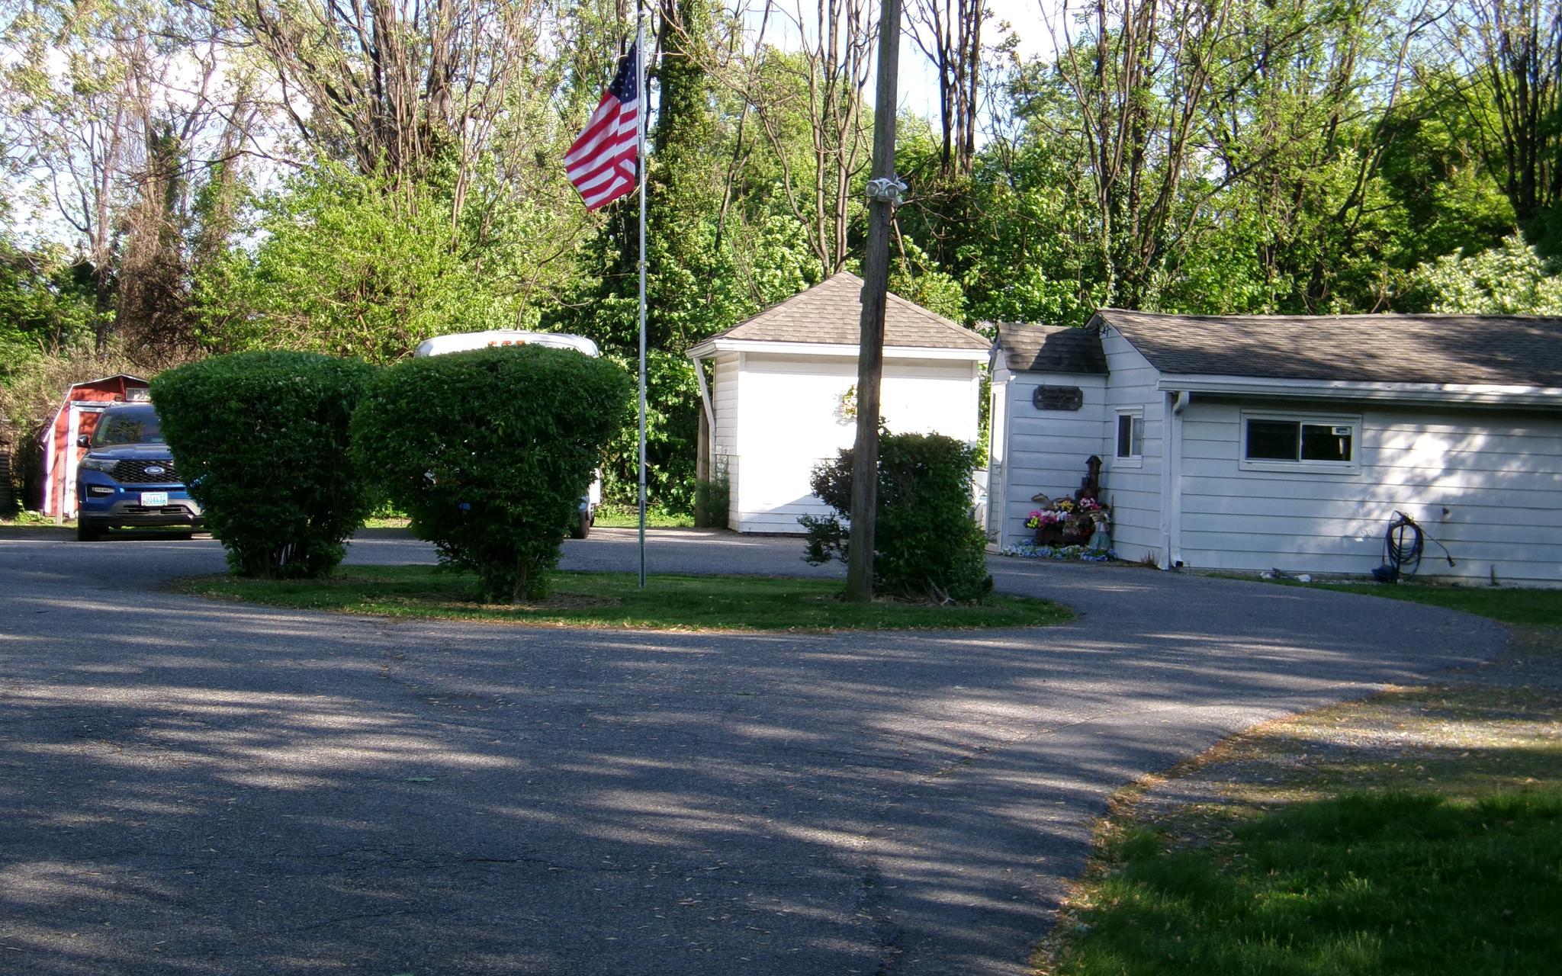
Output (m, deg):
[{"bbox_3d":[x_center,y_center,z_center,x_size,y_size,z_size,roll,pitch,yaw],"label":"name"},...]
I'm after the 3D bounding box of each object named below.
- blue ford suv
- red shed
[{"bbox_3d":[-8.365,-0.235,42.000,2.080,1.780,5.050,2,1,-12],"label":"blue ford suv"},{"bbox_3d":[-10.918,-0.701,52.739,2.450,2.330,2.900,2,1,-7],"label":"red shed"}]

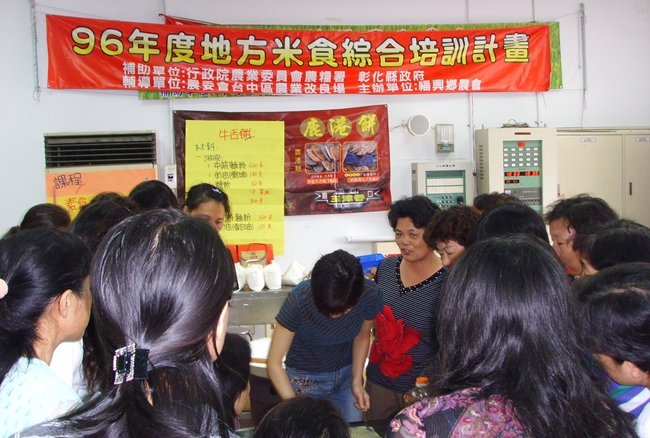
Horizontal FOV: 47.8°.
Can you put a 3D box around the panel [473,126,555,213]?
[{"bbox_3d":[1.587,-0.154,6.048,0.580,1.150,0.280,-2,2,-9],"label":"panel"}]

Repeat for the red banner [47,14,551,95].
[{"bbox_3d":[-0.095,-1.305,5.822,4.030,0.620,0.030,-2,2,-9],"label":"red banner"}]

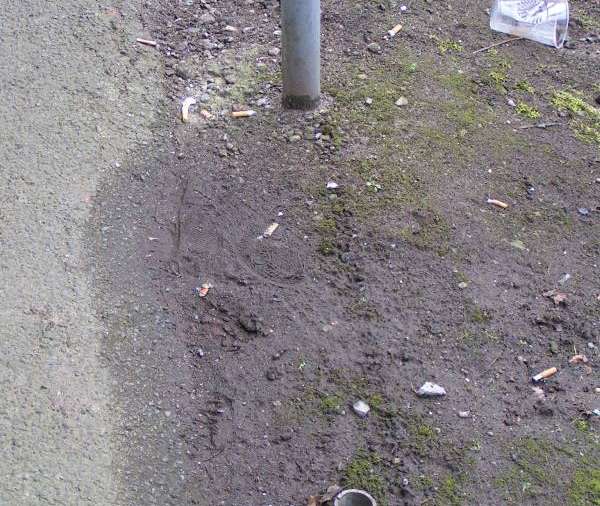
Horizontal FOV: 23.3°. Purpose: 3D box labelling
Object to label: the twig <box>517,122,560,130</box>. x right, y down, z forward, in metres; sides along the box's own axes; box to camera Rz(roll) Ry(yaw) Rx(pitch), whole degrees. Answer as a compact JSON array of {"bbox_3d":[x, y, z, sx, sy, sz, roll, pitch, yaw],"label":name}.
[{"bbox_3d":[0.379,-0.203,2.318,0.074,0.005,0.006,-7,39,-8],"label":"twig"}]

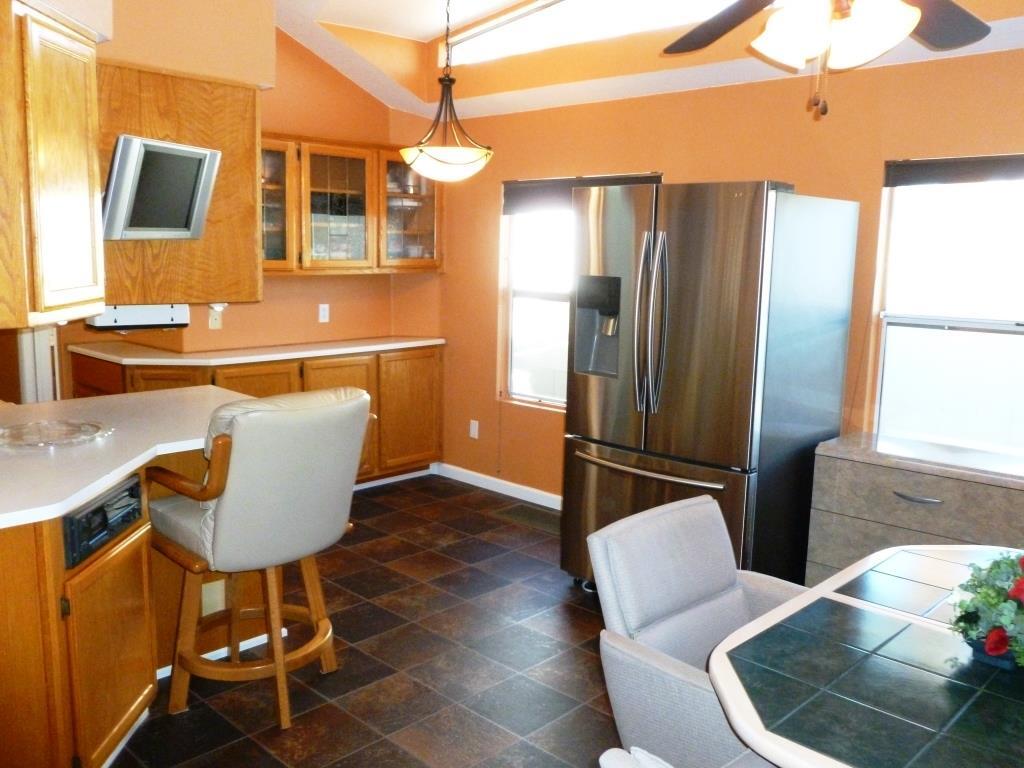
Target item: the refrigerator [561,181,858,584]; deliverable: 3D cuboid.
[{"bbox_3d":[0.833,0.070,3.668,0.912,1.788,0.855,9,12,41],"label":"refrigerator"}]

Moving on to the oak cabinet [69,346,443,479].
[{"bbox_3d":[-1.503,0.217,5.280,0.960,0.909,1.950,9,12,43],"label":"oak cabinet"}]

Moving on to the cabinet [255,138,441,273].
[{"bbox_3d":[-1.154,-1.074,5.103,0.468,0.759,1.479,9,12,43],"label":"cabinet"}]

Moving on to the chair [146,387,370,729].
[{"bbox_3d":[-0.849,0.544,2.778,0.636,1.056,0.558,9,12,40],"label":"chair"}]

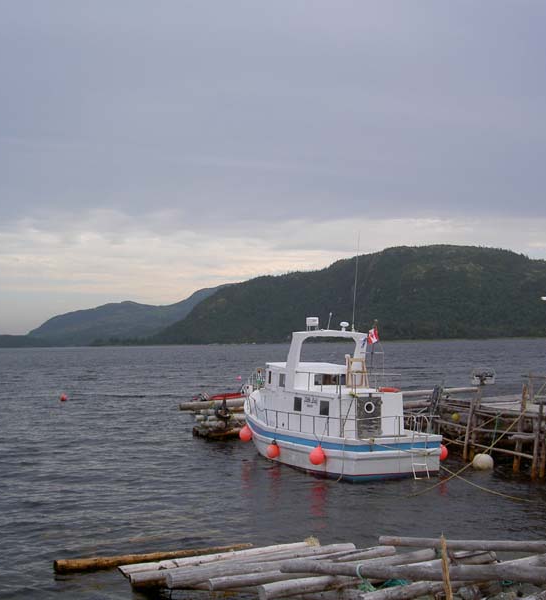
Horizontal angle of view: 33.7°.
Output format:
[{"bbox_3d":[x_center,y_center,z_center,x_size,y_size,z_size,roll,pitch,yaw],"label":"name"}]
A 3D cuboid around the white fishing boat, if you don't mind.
[{"bbox_3d":[1.327,3.177,31.371,3.690,4.879,10.374,0,-3,-28],"label":"white fishing boat"}]

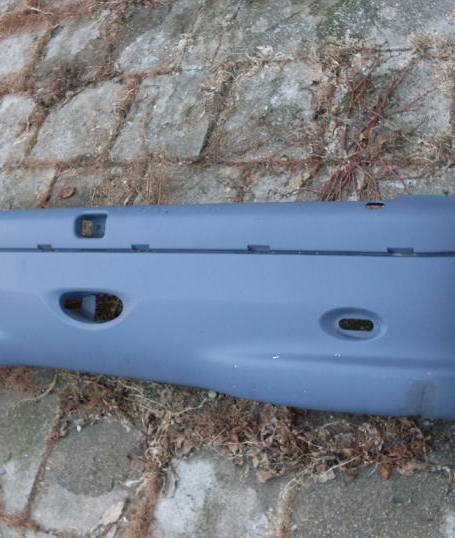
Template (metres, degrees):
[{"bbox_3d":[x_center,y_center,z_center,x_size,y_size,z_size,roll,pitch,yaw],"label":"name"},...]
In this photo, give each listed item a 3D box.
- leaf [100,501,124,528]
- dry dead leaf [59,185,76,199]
[{"bbox_3d":[-0.213,0.453,1.450,0.065,0.012,0.030,-43,49,7],"label":"leaf"},{"bbox_3d":[-0.390,-0.186,1.923,0.050,0.012,0.036,-11,59,29],"label":"dry dead leaf"}]

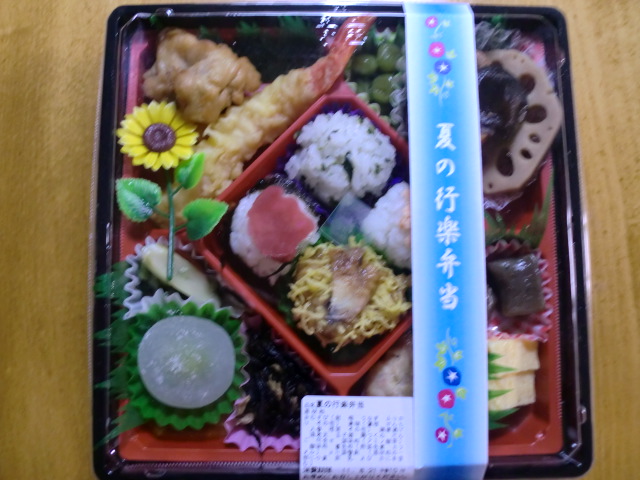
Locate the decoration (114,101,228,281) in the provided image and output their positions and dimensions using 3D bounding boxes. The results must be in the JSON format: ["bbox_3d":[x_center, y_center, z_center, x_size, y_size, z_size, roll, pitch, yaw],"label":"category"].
[{"bbox_3d":[-0.073,-0.024,0.319,0.055,0.018,0.088,-2,83,0],"label":"decoration"}]

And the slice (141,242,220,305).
[{"bbox_3d":[-0.069,0.018,0.324,0.050,0.010,0.017,43,85,5],"label":"slice"}]

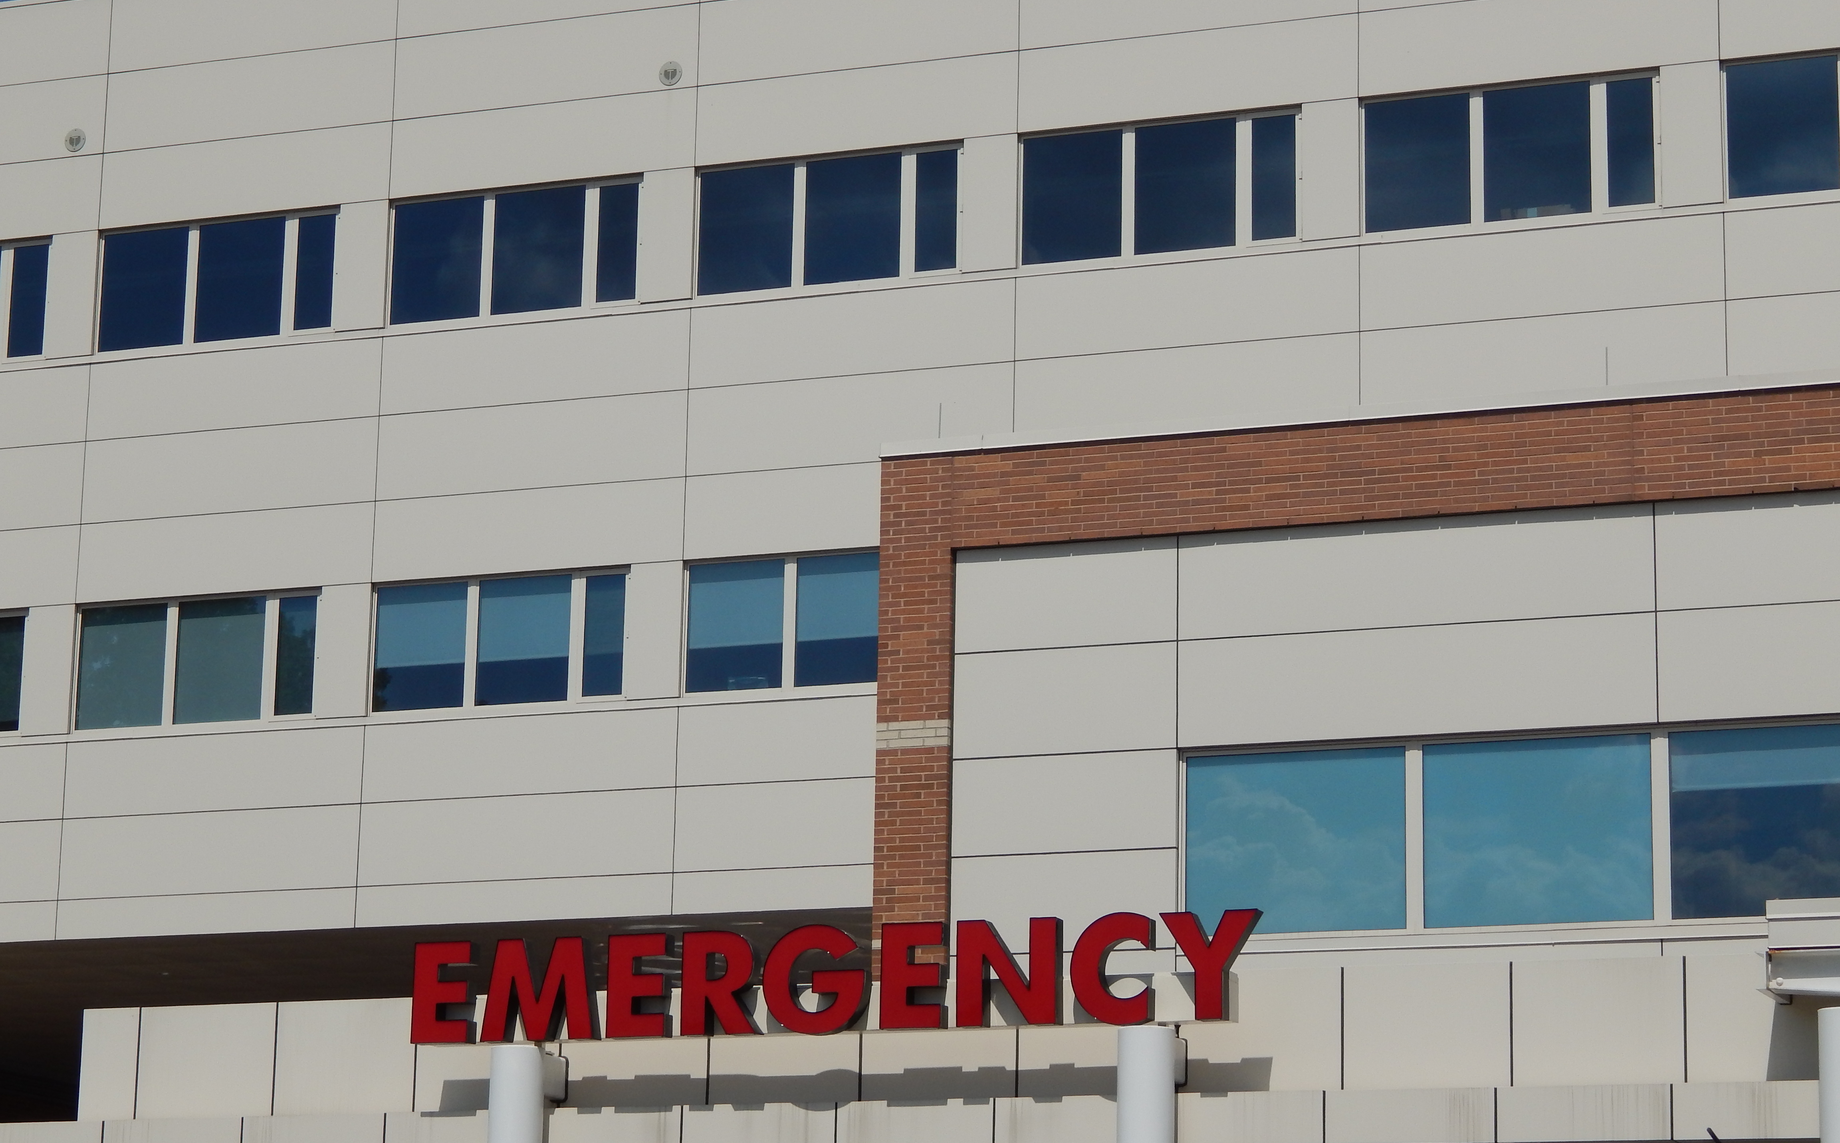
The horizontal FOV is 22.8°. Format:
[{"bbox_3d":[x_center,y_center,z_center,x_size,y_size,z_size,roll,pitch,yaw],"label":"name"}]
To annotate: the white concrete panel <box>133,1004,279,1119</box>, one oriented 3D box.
[{"bbox_3d":[-5.195,3.619,33.450,1.147,0.870,0.100,-4,-14,21],"label":"white concrete panel"}]

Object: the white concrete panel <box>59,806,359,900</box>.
[{"bbox_3d":[-7.955,3.169,51.258,3.820,0.932,0.100,-4,-14,21],"label":"white concrete panel"}]

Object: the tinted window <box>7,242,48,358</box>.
[{"bbox_3d":[-10.475,-3.174,53.834,0.505,1.362,0.070,-4,-14,21],"label":"tinted window"}]

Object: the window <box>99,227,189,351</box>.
[{"bbox_3d":[-8.992,-3.260,53.125,1.126,1.418,0.100,-4,-14,21],"label":"window"}]

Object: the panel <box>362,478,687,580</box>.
[{"bbox_3d":[-4.303,-0.440,50.249,3.775,0.937,0.100,-4,-14,21],"label":"panel"}]

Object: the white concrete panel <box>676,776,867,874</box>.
[{"bbox_3d":[-0.845,2.678,48.729,3.838,0.937,0.100,-4,-14,21],"label":"white concrete panel"}]

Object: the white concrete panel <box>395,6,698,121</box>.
[{"bbox_3d":[-4.256,-5.768,52.089,3.789,0.963,0.100,-4,-14,21],"label":"white concrete panel"}]

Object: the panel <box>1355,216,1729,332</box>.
[{"bbox_3d":[6.388,-3.055,47.017,3.823,0.935,0.100,-4,-14,21],"label":"panel"}]

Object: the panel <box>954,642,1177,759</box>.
[{"bbox_3d":[1.178,1.045,36.429,1.886,0.868,0.100,-4,-14,21],"label":"panel"}]

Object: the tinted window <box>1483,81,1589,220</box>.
[{"bbox_3d":[6.368,-4.334,47.203,1.103,1.395,0.100,-4,-14,21],"label":"tinted window"}]

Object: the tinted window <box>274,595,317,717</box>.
[{"bbox_3d":[-6.800,0.933,50.008,0.460,1.313,0.080,-4,-14,21],"label":"tinted window"}]

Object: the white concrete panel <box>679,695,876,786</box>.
[{"bbox_3d":[-0.828,1.790,48.932,3.838,0.886,0.100,-4,-14,21],"label":"white concrete panel"}]

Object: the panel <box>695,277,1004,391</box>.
[{"bbox_3d":[-0.755,-2.579,49.934,3.790,0.911,0.100,-4,-14,21],"label":"panel"}]

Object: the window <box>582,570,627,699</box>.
[{"bbox_3d":[-3.340,0.698,48.678,0.461,1.301,0.080,-4,-14,21],"label":"window"}]

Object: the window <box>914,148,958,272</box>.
[{"bbox_3d":[0.196,-3.887,49.307,0.470,1.337,0.060,-4,-14,21],"label":"window"}]

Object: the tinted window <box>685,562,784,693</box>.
[{"bbox_3d":[-2.002,0.603,49.738,1.101,1.388,0.080,-4,-14,21],"label":"tinted window"}]

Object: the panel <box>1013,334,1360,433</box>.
[{"bbox_3d":[2.807,-1.870,48.163,3.821,0.992,0.100,-4,-14,21],"label":"panel"}]

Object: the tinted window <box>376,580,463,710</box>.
[{"bbox_3d":[-5.522,0.859,50.760,1.118,1.406,0.100,-4,-14,21],"label":"tinted window"}]

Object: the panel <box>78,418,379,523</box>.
[{"bbox_3d":[-7.843,-1.126,52.080,3.790,0.973,0.120,-4,-14,21],"label":"panel"}]

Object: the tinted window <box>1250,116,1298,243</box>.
[{"bbox_3d":[3.752,-4.148,48.208,0.504,1.345,0.100,-4,-14,21],"label":"tinted window"}]

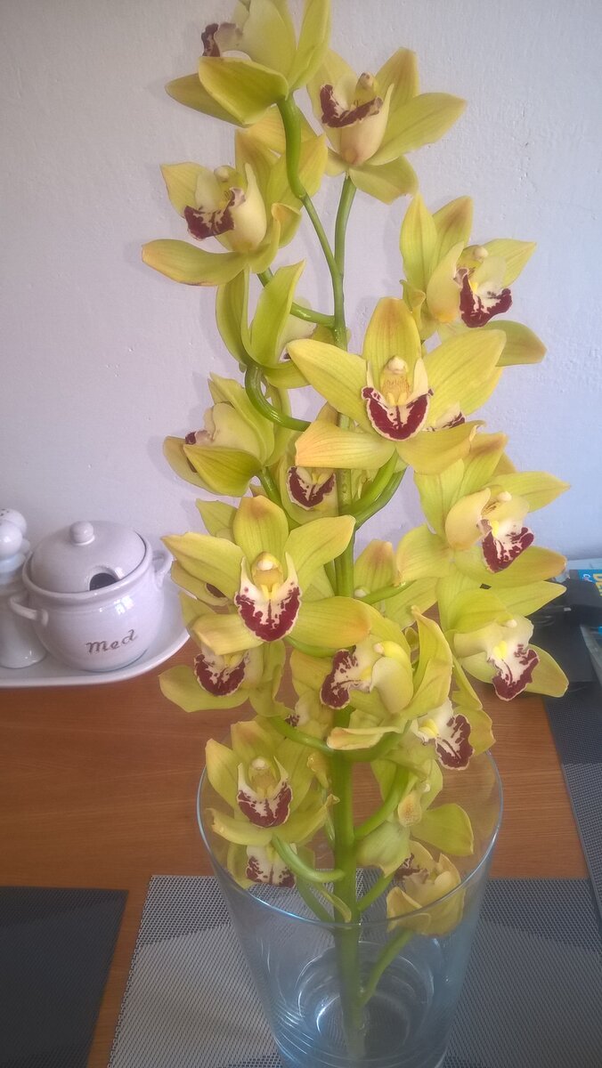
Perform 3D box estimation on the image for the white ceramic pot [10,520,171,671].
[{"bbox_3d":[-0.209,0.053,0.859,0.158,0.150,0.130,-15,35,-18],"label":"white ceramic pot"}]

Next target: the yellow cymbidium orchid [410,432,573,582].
[{"bbox_3d":[0.090,-0.013,0.408,0.078,0.074,0.049,-33,31,-34],"label":"yellow cymbidium orchid"}]

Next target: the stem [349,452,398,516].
[{"bbox_3d":[0.034,-0.023,0.403,0.010,0.052,0.009,17,55,-14],"label":"stem"}]

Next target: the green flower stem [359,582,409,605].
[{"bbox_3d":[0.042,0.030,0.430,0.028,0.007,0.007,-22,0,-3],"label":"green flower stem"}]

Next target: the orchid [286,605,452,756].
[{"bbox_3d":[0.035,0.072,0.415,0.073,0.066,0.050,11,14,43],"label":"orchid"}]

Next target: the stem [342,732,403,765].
[{"bbox_3d":[0.041,0.122,0.490,0.042,0.011,0.011,-19,35,30],"label":"stem"}]

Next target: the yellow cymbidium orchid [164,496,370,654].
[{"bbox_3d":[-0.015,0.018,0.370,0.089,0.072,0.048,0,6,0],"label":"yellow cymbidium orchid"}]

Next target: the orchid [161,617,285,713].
[{"bbox_3d":[-0.042,0.070,0.463,0.073,0.065,0.044,6,20,16],"label":"orchid"}]

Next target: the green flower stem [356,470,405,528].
[{"bbox_3d":[0.038,-0.017,0.417,0.009,0.041,0.009,27,34,-20],"label":"green flower stem"}]

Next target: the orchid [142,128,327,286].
[{"bbox_3d":[-0.027,-0.131,0.341,0.072,0.062,0.047,27,20,30],"label":"orchid"}]

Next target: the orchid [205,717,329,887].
[{"bbox_3d":[-0.020,0.152,0.491,0.073,0.079,0.049,0,4,8],"label":"orchid"}]

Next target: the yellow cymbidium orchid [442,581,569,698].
[{"bbox_3d":[0.104,0.056,0.440,0.066,0.060,0.045,-7,19,-33],"label":"yellow cymbidium orchid"}]

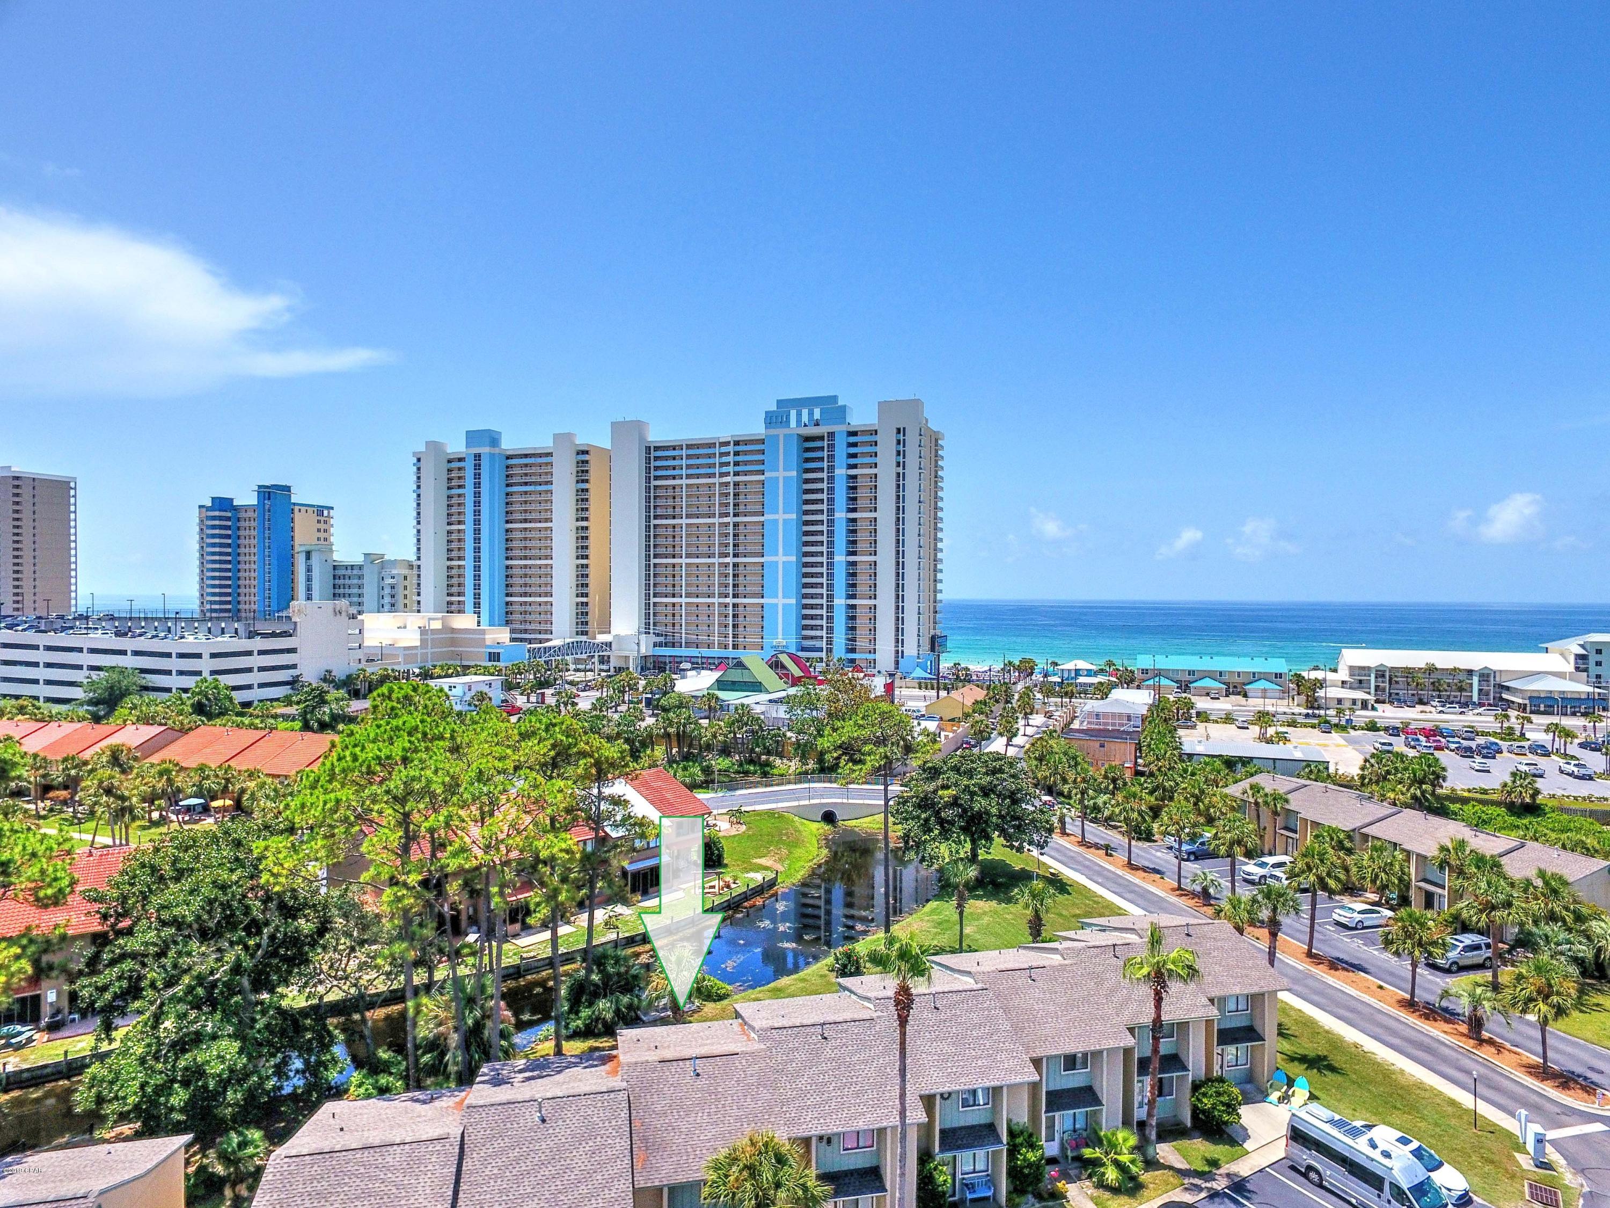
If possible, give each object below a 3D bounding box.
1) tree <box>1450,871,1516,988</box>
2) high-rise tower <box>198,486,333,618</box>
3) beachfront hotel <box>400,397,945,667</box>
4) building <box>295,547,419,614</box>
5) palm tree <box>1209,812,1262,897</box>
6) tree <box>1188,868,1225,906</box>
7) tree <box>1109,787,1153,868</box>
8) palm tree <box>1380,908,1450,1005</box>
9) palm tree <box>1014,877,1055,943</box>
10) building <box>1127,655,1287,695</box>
[{"bbox_3d":[43.206,20.666,58.837,3.625,7.547,3.625,1,1,37],"label":"tree"},{"bbox_3d":[-200.900,-12.755,347.600,46.000,61.500,19.500,0,1,19],"label":"high-rise tower"},{"bbox_3d":[-46.000,-19.507,298.500,178.000,77.500,28.000,0,1,21],"label":"beachfront hotel"},{"bbox_3d":[-152.653,0.779,316.484,37.000,40.000,20.000,0,1,17],"label":"building"},{"bbox_3d":[32.862,19.842,71.057,4.036,7.879,4.036,0,0,0],"label":"palm tree"},{"bbox_3d":[31.889,22.513,73.777,2.598,2.831,2.598,0,1,0],"label":"tree"},{"bbox_3d":[30.149,20.656,86.000,3.921,6.966,3.921,0,1,19],"label":"tree"},{"bbox_3d":[37.204,21.588,56.680,3.572,5.669,3.572,1,1,33],"label":"palm tree"},{"bbox_3d":[16.079,21.526,64.974,2.899,4.832,2.899,0,0,0],"label":"palm tree"},{"bbox_3d":[104.413,18.363,240.298,36.500,9.000,20.500,0,1,15],"label":"building"}]

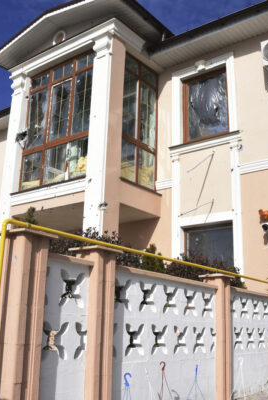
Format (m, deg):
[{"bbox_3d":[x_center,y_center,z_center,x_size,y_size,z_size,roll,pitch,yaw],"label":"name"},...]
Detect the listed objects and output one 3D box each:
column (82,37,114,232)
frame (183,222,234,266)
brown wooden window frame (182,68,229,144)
[{"bbox_3d":[-0.608,-0.283,8.641,0.545,6.312,0.444,-10,-19,36],"label":"column"},{"bbox_3d":[1.477,1.207,8.773,1.081,1.515,0.121,-10,-19,36],"label":"frame"},{"bbox_3d":[1.554,-2.010,9.678,1.081,1.535,0.121,-10,-19,36],"label":"brown wooden window frame"}]

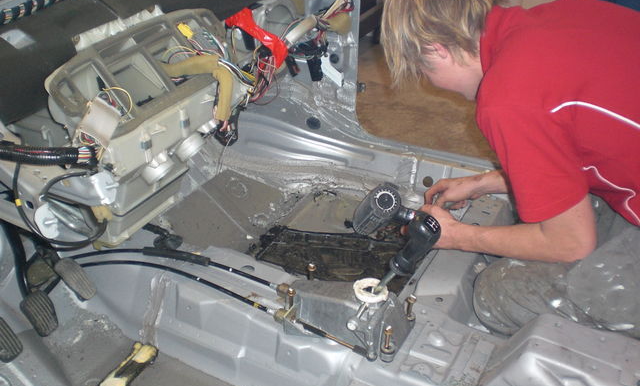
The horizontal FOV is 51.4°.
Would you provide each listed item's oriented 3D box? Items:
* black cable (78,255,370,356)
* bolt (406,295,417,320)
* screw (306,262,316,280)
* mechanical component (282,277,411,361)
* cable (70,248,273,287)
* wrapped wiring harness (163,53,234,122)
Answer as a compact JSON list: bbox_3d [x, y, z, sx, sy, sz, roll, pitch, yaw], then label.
[{"bbox_3d":[-0.194,0.189,1.227,0.632,0.039,0.056,11,28,24],"label":"black cable"},{"bbox_3d":[0.158,0.200,1.150,0.016,0.044,0.016,-1,25,0],"label":"bolt"},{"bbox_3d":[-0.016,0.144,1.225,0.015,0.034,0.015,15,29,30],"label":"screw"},{"bbox_3d":[0.048,0.184,1.150,0.200,0.100,0.125,15,29,30],"label":"mechanical component"},{"bbox_3d":[-0.295,0.142,1.326,0.448,0.024,0.052,7,26,17],"label":"cable"},{"bbox_3d":[-0.249,-0.212,1.340,0.120,0.130,0.100,15,29,30],"label":"wrapped wiring harness"}]

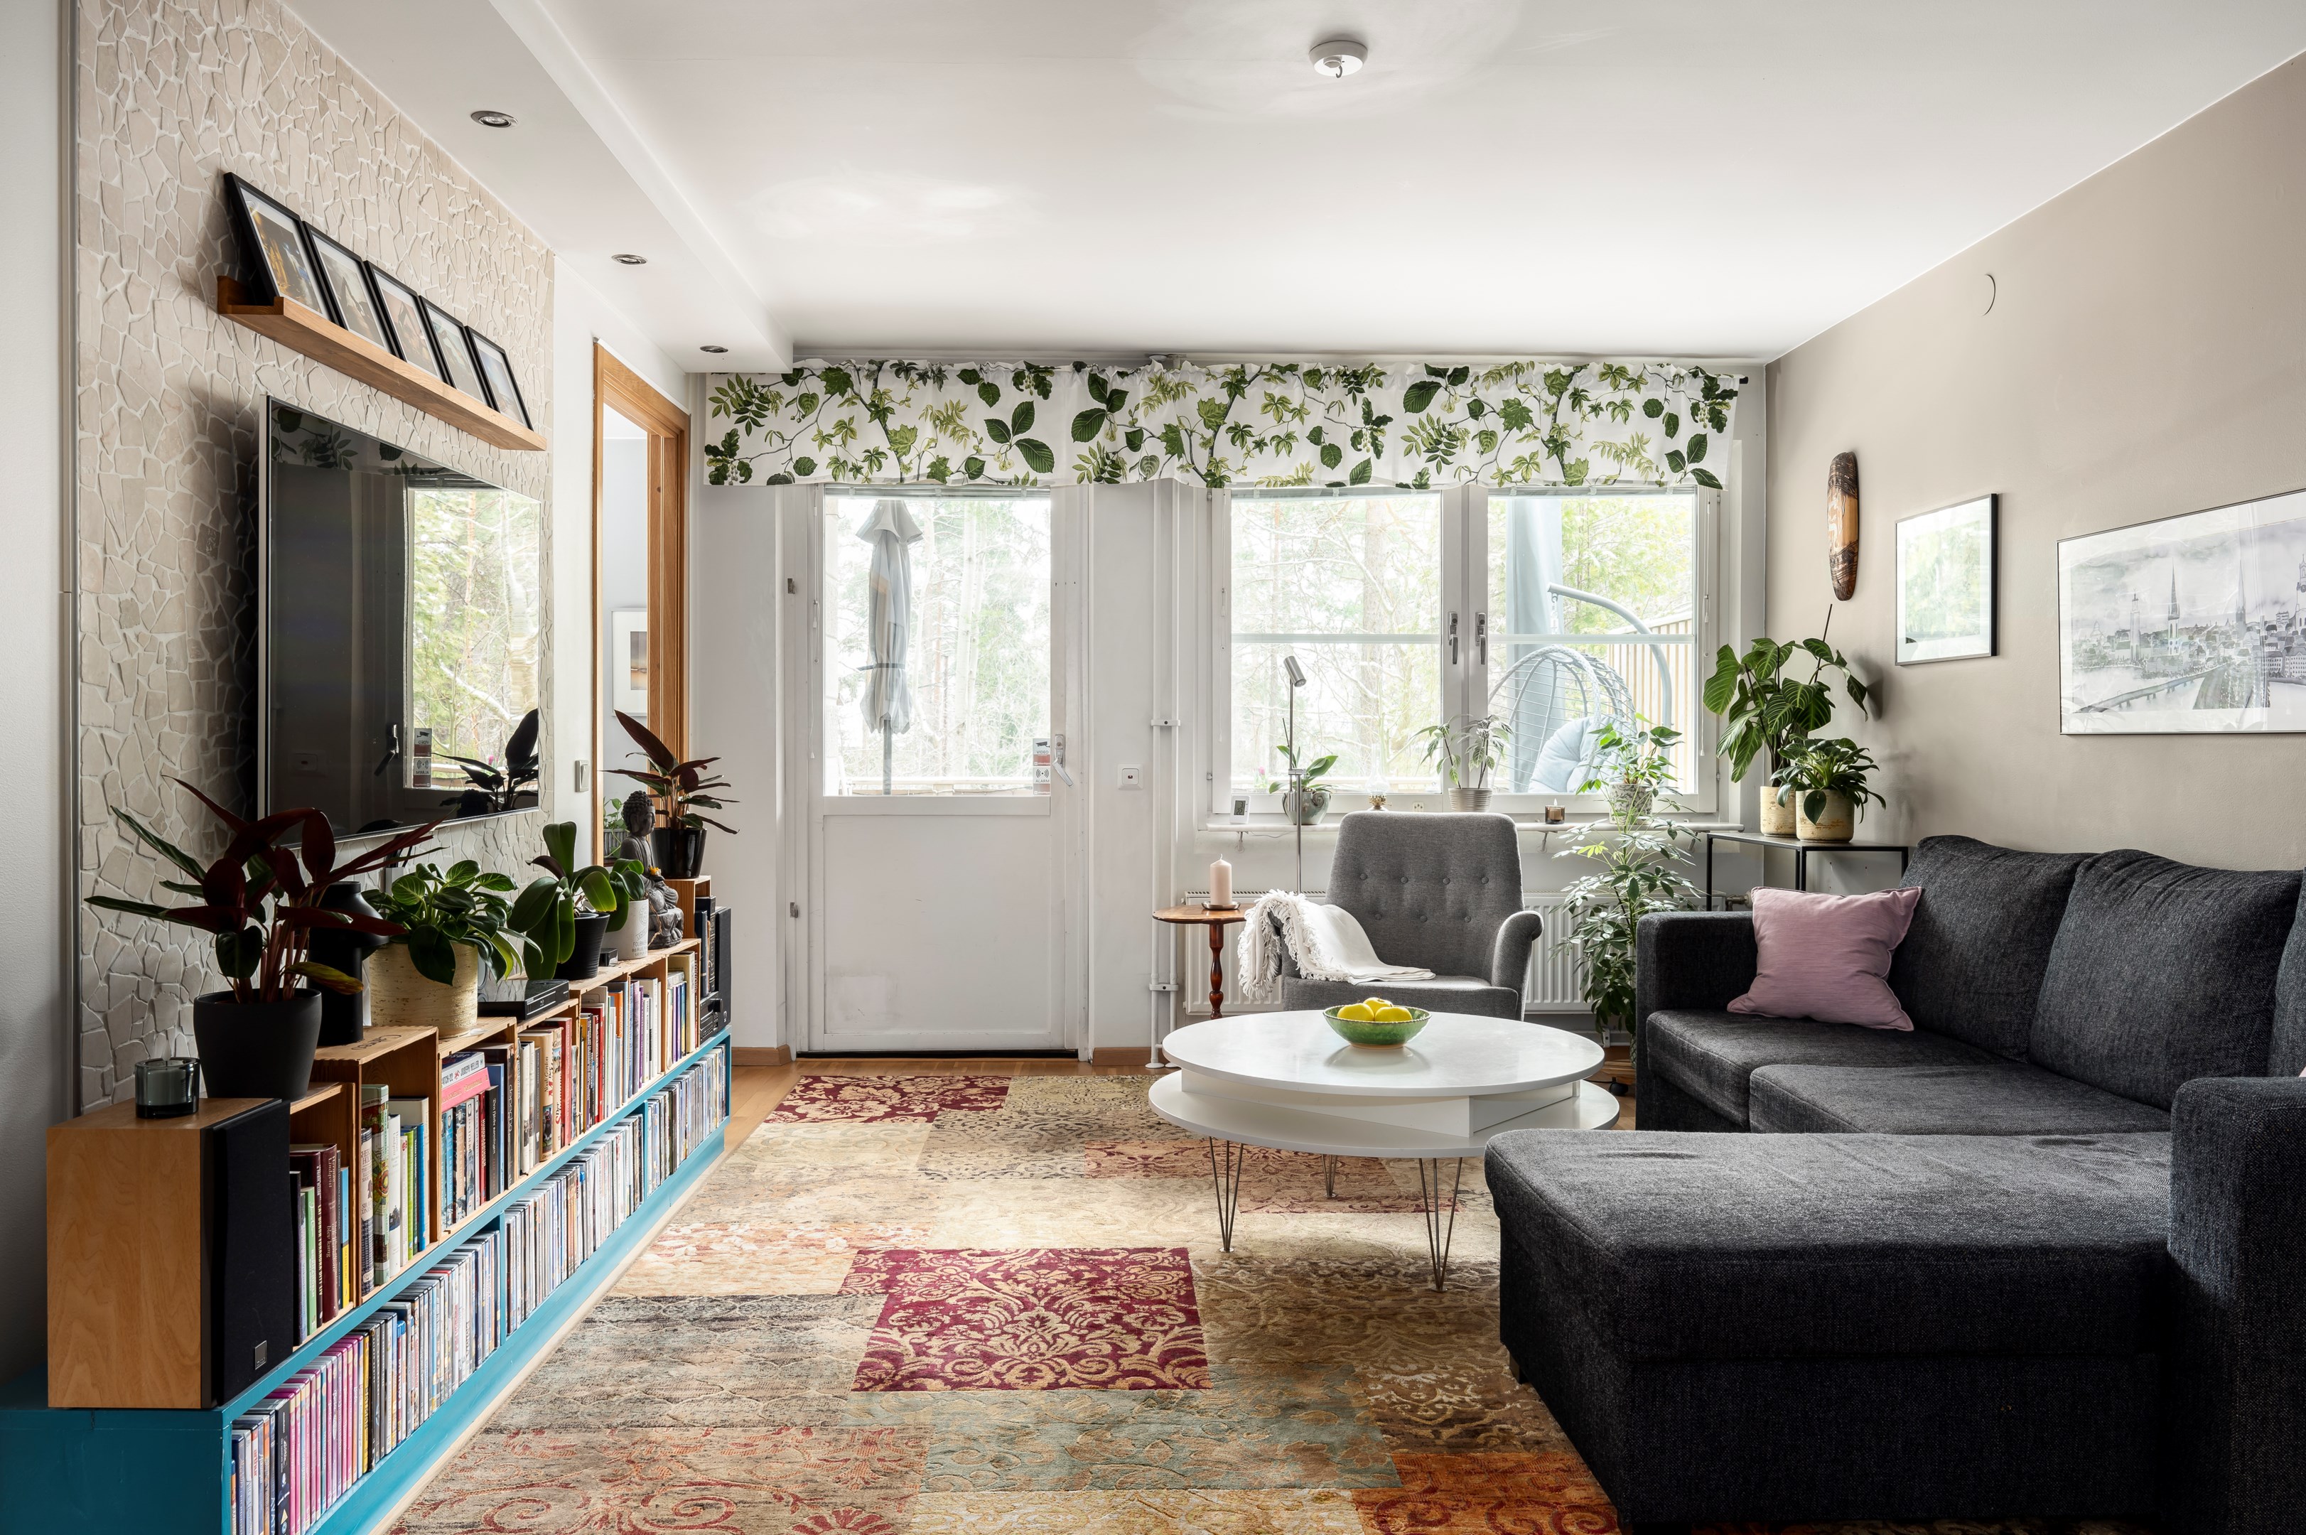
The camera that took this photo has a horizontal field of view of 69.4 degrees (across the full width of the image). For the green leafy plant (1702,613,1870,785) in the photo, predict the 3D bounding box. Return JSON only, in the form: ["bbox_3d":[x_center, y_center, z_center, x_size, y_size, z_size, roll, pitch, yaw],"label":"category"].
[{"bbox_3d":[1.948,-0.208,5.133,0.470,0.520,0.410,0,1,-2],"label":"green leafy plant"}]

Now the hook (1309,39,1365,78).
[{"bbox_3d":[0.342,-1.312,3.101,0.112,0.050,0.112,0,1,-1],"label":"hook"}]

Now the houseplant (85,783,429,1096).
[{"bbox_3d":[-1.181,0.223,2.199,0.410,0.406,0.400,0,1,-1],"label":"houseplant"}]

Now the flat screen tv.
[{"bbox_3d":[-1.430,-0.244,3.243,0.050,0.709,1.233,0,1,-1],"label":"flat screen tv"}]

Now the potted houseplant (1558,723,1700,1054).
[{"bbox_3d":[1.526,0.394,5.300,0.430,1.079,0.410,0,1,-2],"label":"potted houseplant"}]

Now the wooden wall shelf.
[{"bbox_3d":[-1.418,-0.744,3.194,0.102,0.059,1.220,0,1,-2],"label":"wooden wall shelf"}]

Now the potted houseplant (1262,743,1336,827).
[{"bbox_3d":[0.489,0.057,5.580,0.255,0.275,0.210,0,1,-2],"label":"potted houseplant"}]

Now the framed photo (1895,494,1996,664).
[{"bbox_3d":[2.124,-0.487,4.456,0.025,0.404,0.518,0,1,-1],"label":"framed photo"}]

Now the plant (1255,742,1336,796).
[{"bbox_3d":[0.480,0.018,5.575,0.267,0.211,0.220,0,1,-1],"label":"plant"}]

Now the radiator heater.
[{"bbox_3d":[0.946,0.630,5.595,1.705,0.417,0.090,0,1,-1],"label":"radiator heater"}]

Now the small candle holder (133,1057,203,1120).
[{"bbox_3d":[-1.228,0.398,2.076,0.073,0.061,0.073,0,1,-1],"label":"small candle holder"}]

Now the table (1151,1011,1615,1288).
[{"bbox_3d":[0.501,0.815,3.648,1.015,0.422,1.015,0,1,0],"label":"table"}]

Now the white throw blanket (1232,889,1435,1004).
[{"bbox_3d":[0.519,0.509,4.722,0.575,0.319,0.450,0,1,-1],"label":"white throw blanket"}]

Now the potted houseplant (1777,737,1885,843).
[{"bbox_3d":[1.997,0.068,4.906,0.290,0.310,0.290,0,1,-1],"label":"potted houseplant"}]

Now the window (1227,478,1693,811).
[{"bbox_3d":[1.076,-0.440,5.724,1.691,1.209,0.100,0,1,-1],"label":"window"}]

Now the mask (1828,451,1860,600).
[{"bbox_3d":[2.093,-0.736,5.077,0.060,0.452,0.130,0,1,-1],"label":"mask"}]

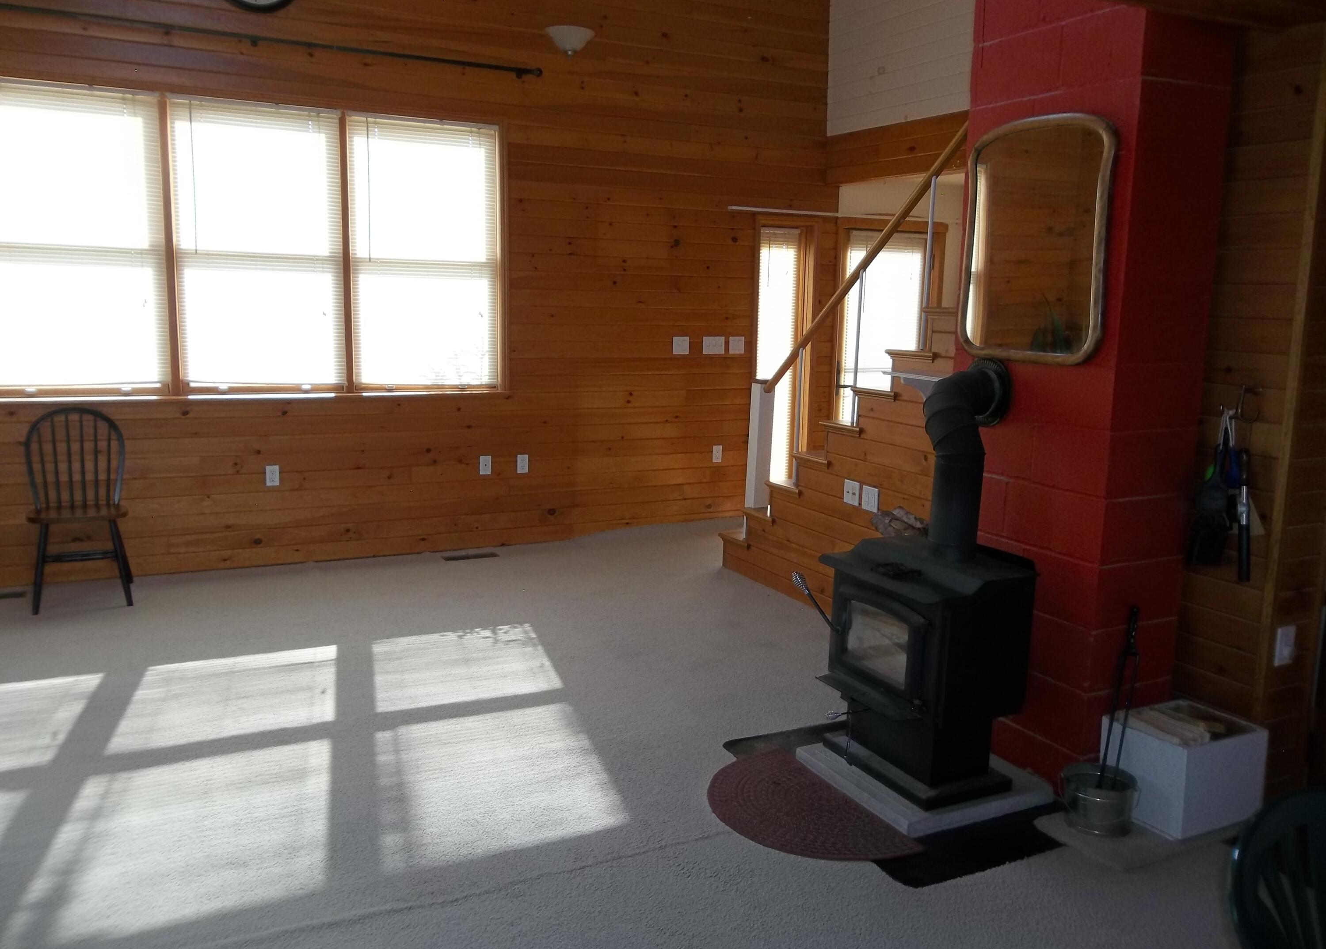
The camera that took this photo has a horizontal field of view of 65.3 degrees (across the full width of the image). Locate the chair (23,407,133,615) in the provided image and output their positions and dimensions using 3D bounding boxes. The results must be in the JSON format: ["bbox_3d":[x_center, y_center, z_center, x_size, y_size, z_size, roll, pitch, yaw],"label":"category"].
[{"bbox_3d":[-2.899,0.157,5.133,0.450,0.940,0.490,-3,11,-25],"label":"chair"}]

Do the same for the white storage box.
[{"bbox_3d":[1.608,0.902,3.205,0.388,0.272,0.290,-4,11,-27],"label":"white storage box"}]

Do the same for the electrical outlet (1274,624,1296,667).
[{"bbox_3d":[1.877,0.518,3.116,0.076,0.120,0.018,-4,11,-27],"label":"electrical outlet"}]

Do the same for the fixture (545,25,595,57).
[{"bbox_3d":[-0.532,-2.564,6.137,0.310,0.168,0.160,-4,11,-27],"label":"fixture"}]

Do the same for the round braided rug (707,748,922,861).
[{"bbox_3d":[0.382,1.038,3.206,0.470,0.016,0.750,-4,11,-27],"label":"round braided rug"}]

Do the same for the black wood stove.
[{"bbox_3d":[0.875,0.316,3.336,0.630,1.331,0.590,-4,11,-27],"label":"black wood stove"}]

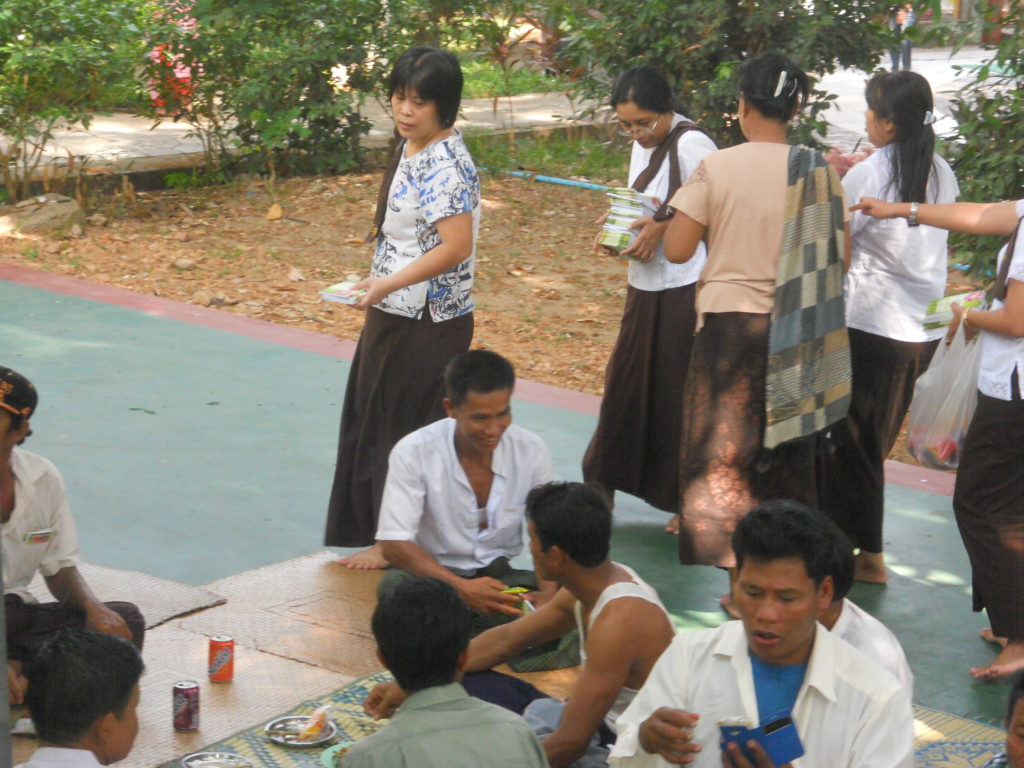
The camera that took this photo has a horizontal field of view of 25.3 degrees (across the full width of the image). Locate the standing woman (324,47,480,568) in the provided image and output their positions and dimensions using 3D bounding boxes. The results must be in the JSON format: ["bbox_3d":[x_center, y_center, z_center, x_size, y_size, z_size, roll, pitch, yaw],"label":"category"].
[{"bbox_3d":[-0.332,-0.237,7.027,0.480,1.595,0.430,-7,15,-29],"label":"standing woman"}]

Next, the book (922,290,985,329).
[{"bbox_3d":[1.169,-0.193,6.020,0.165,0.045,0.135,-8,20,2],"label":"book"}]

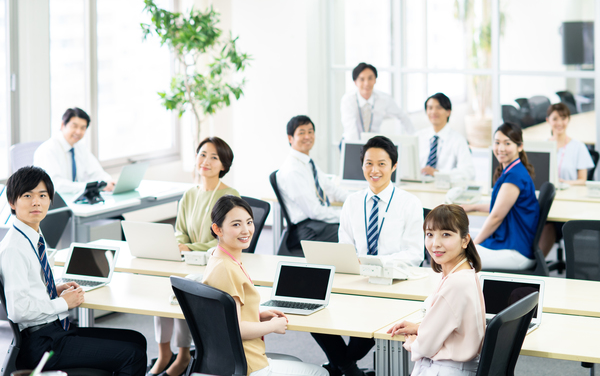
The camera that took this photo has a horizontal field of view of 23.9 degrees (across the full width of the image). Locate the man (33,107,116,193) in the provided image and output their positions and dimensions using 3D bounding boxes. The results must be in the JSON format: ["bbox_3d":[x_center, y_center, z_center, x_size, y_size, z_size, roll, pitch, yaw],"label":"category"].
[{"bbox_3d":[-1.522,0.078,10.214,0.750,1.320,0.550,6,9,39],"label":"man"}]

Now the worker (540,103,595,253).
[{"bbox_3d":[1.967,0.080,10.393,0.480,1.310,0.620,3,8,26],"label":"worker"}]

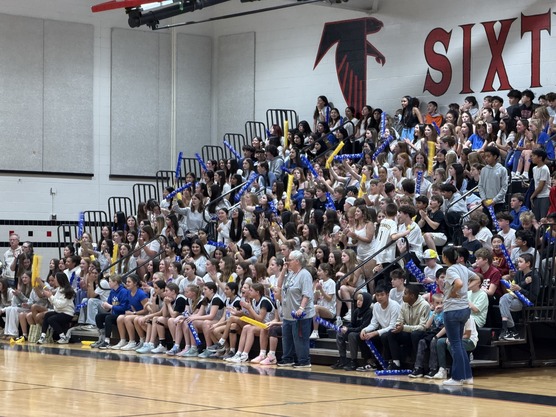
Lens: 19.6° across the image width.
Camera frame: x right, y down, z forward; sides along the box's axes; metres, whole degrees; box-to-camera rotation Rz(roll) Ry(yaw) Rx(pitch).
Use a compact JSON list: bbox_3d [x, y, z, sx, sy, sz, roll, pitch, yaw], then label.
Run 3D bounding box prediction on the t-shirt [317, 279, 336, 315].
[{"bbox_3d":[0.716,1.306,23.700,0.280,0.540,0.400,1,-2,-32],"label":"t-shirt"}]

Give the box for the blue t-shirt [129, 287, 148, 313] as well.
[{"bbox_3d":[-2.293,1.520,26.400,0.280,0.460,0.410,2,-2,-40],"label":"blue t-shirt"}]

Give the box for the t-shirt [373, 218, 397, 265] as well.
[{"bbox_3d":[1.600,0.496,23.800,0.300,0.680,0.440,2,-2,-43],"label":"t-shirt"}]

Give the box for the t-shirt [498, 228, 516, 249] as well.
[{"bbox_3d":[3.386,0.502,23.700,0.270,0.480,0.400,2,-2,-40],"label":"t-shirt"}]

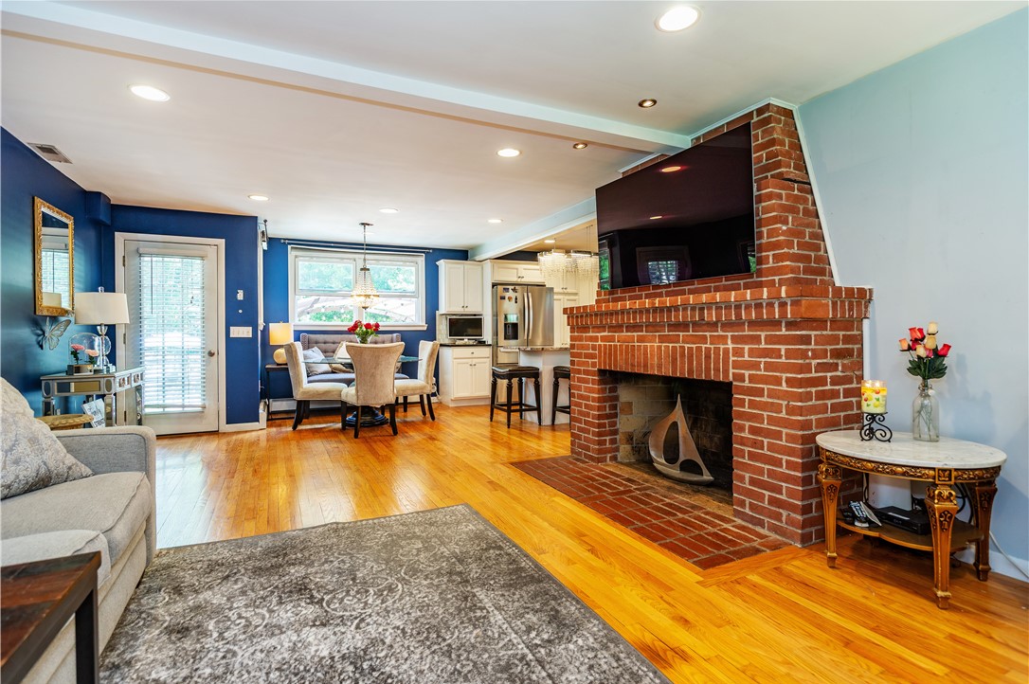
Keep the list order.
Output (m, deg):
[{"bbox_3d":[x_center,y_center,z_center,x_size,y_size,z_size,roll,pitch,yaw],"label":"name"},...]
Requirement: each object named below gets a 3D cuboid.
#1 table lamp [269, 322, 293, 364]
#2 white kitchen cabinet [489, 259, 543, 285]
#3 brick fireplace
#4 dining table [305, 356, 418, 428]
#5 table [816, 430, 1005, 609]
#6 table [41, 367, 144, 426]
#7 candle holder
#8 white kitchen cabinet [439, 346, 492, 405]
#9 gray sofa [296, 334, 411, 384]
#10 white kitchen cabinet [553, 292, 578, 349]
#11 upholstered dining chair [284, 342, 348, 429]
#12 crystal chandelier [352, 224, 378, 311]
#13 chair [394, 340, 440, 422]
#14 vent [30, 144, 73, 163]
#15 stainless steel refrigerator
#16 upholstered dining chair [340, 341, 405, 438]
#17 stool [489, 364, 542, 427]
[{"bbox_3d":[-2.970,0.025,6.206,0.310,0.560,0.310,-1,1,-26],"label":"table lamp"},{"bbox_3d":[-0.072,-1.088,7.770,0.947,0.358,0.640,-1,1,-26],"label":"white kitchen cabinet"},{"bbox_3d":[1.094,-0.192,3.256,0.550,2.300,2.090,-1,1,-26],"label":"brick fireplace"},{"bbox_3d":[-1.709,0.587,5.594,1.350,0.745,1.350,-1,1,-26],"label":"dining table"},{"bbox_3d":[1.680,0.717,2.090,0.700,0.550,0.630,-1,1,-26],"label":"table"},{"bbox_3d":[-3.412,0.621,4.003,0.435,0.745,0.920,-1,1,-26],"label":"table"},{"bbox_3d":[1.550,0.359,2.081,0.135,0.125,0.125,0,1,19],"label":"candle holder"},{"bbox_3d":[-0.753,0.506,7.471,0.612,0.890,0.610,-1,1,-26],"label":"white kitchen cabinet"},{"bbox_3d":[-2.167,0.433,6.607,1.340,1.080,0.660,-1,1,-26],"label":"gray sofa"},{"bbox_3d":[0.675,0.057,8.154,0.529,1.746,0.610,-1,1,-26],"label":"white kitchen cabinet"},{"bbox_3d":[-2.237,0.491,5.553,0.630,0.990,0.500,-1,1,-6],"label":"upholstered dining chair"},{"bbox_3d":[-1.831,-0.918,5.960,0.330,1.040,0.330,-1,1,-26],"label":"crystal chandelier"},{"bbox_3d":[-1.275,0.476,5.940,0.615,0.950,0.570,-1,1,-26],"label":"chair"},{"bbox_3d":[-3.385,-1.360,3.554,0.140,0.020,0.410,-1,1,-26],"label":"vent"},{"bbox_3d":[0.002,0.049,7.642,0.938,1.787,0.890,-1,1,-26],"label":"stainless steel refrigerator"},{"bbox_3d":[-1.508,0.487,5.152,0.575,0.950,0.630,-1,1,-26],"label":"upholstered dining chair"},{"bbox_3d":[0.011,0.618,5.614,0.420,0.650,0.510,-1,1,-26],"label":"stool"}]

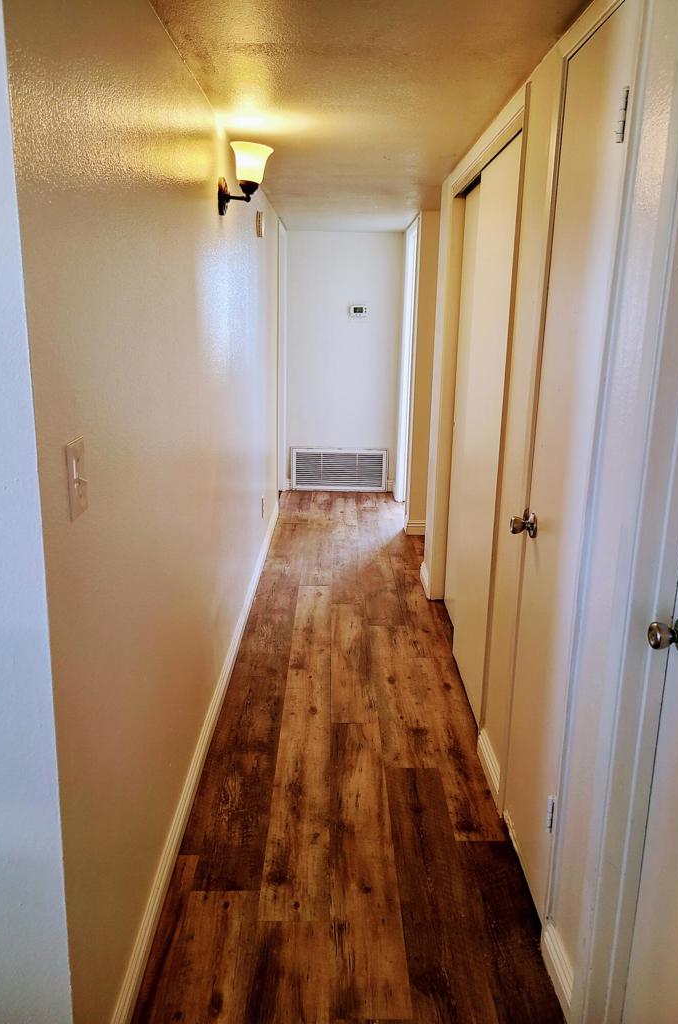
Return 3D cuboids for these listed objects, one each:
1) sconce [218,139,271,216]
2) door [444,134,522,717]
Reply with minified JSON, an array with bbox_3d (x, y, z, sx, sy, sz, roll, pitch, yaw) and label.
[{"bbox_3d":[-0.310,-1.116,2.595,0.185,0.225,0.140,1,14,-1],"label":"sconce"},{"bbox_3d":[0.553,-0.342,3.166,0.085,1.980,1.360,1,14,-1],"label":"door"}]

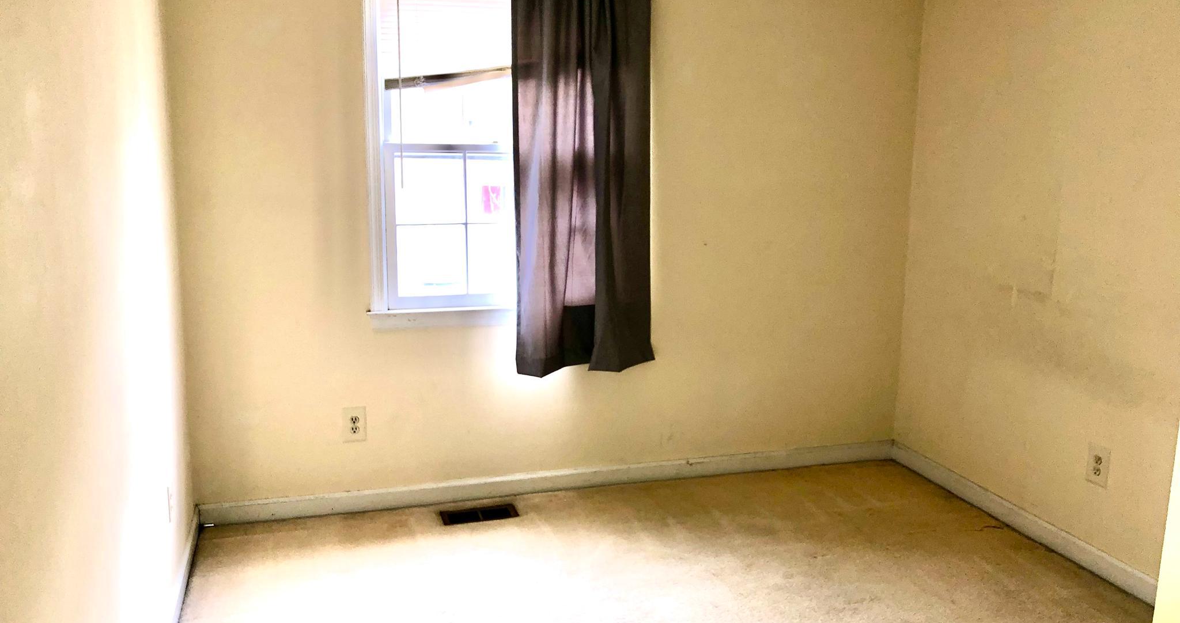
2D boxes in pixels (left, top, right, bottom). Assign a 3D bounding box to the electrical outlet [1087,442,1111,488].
[{"bbox_3d":[1.756,0.535,3.307,0.010,0.133,0.089,-3,11,-17],"label":"electrical outlet"}]

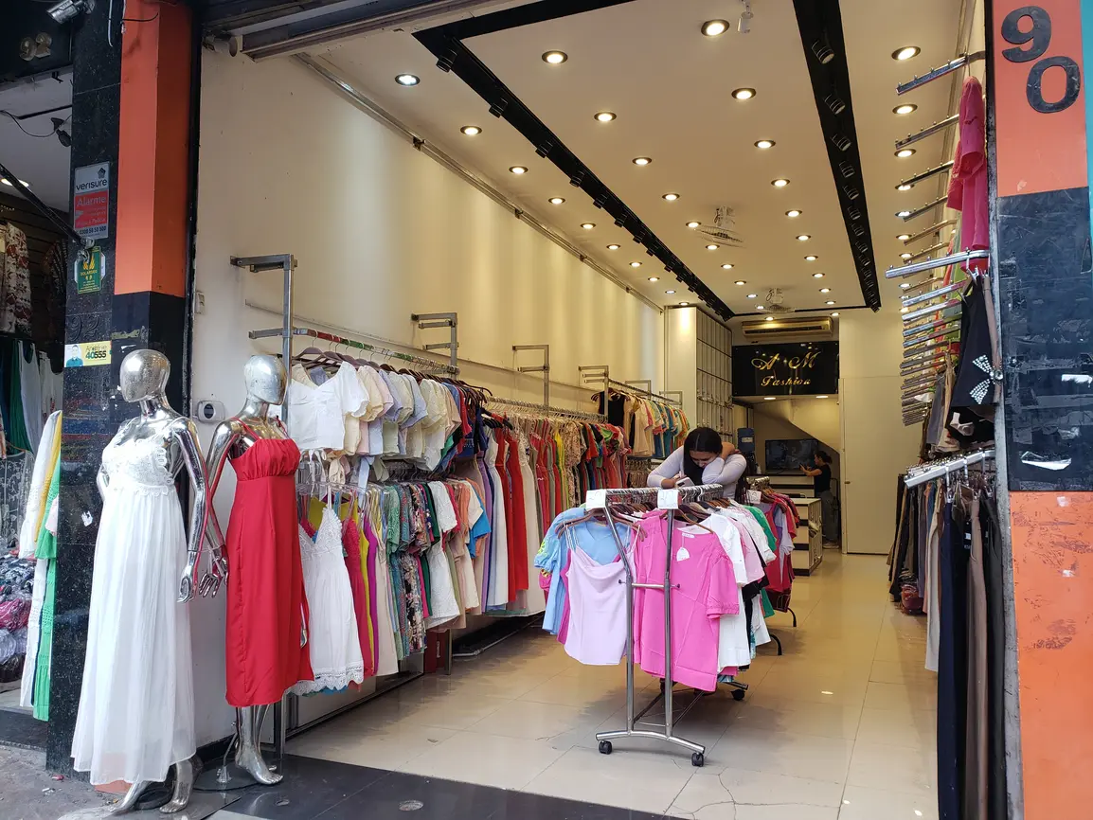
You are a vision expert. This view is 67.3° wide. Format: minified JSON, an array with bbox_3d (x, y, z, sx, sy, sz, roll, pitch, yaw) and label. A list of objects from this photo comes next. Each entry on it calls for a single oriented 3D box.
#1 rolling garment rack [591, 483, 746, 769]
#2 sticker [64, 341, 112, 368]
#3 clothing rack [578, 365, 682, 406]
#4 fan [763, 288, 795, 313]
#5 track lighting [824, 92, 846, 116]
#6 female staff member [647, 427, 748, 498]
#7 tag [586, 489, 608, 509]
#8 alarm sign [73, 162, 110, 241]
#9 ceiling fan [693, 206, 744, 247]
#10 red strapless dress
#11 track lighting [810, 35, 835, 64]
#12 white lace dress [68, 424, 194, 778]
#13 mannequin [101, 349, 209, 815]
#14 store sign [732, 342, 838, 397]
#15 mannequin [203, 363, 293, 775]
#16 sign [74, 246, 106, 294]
[{"bbox_3d":[0.665,0.998,4.207,0.500,1.210,1.330,-1,-4,21],"label":"rolling garment rack"},{"bbox_3d":[-1.981,-0.241,3.538,0.290,0.100,0.010,-1,-4,24],"label":"sticker"},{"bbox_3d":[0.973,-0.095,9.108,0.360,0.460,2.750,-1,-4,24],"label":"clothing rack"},{"bbox_3d":[3.014,-1.407,10.814,0.460,0.310,0.460,-1,-4,24],"label":"fan"},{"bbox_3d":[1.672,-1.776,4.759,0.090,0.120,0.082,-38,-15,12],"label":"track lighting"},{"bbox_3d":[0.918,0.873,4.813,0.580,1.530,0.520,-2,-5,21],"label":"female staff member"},{"bbox_3d":[0.231,0.412,3.783,0.092,0.088,0.012,-2,-5,23],"label":"tag"},{"bbox_3d":[-2.138,-0.973,3.859,0.230,0.370,0.012,-2,-5,23],"label":"alarm sign"},{"bbox_3d":[1.487,-1.558,6.937,0.420,0.330,0.420,-2,-5,23],"label":"ceiling fan"},{"bbox_3d":[-1.214,0.688,3.580,0.300,1.150,0.390,-2,-5,35],"label":"red strapless dress"},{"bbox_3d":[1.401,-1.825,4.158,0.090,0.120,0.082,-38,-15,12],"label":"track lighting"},{"bbox_3d":[-1.630,0.768,3.300,0.460,1.370,0.420,-1,-5,12],"label":"white lace dress"},{"bbox_3d":[-1.535,0.640,3.177,0.510,1.760,0.390,-1,-4,19],"label":"mannequin"},{"bbox_3d":[3.721,-0.638,12.859,1.620,0.800,0.050,-1,-4,24],"label":"store sign"},{"bbox_3d":[-1.216,0.653,3.500,0.380,1.790,0.480,-2,-5,30],"label":"mannequin"},{"bbox_3d":[-1.988,-0.607,3.561,0.185,0.200,0.020,-1,-4,24],"label":"sign"}]

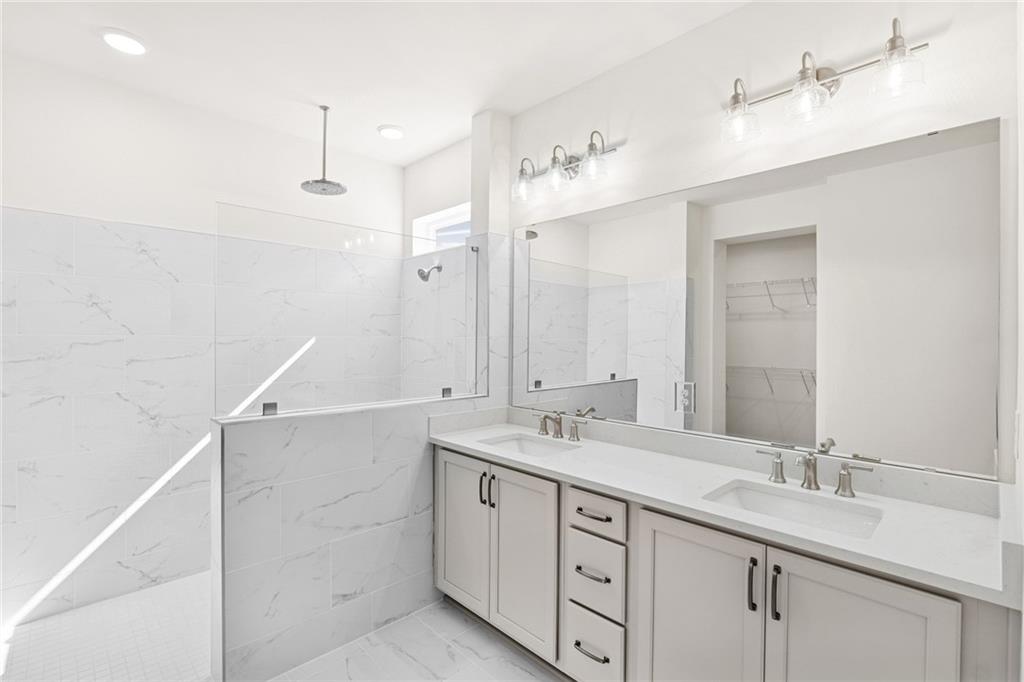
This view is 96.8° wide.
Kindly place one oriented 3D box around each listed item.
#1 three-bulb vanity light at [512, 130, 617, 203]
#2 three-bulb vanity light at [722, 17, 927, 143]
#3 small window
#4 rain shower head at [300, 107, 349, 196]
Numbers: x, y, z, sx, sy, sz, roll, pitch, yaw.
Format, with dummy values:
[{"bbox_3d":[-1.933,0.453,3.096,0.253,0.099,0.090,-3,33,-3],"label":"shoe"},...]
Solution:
[{"bbox_3d":[0.262,-0.895,2.360,0.225,0.237,0.592,0,0,-45],"label":"three-bulb vanity light"},{"bbox_3d":[1.042,-0.884,1.576,0.225,0.237,0.592,0,0,-45],"label":"three-bulb vanity light"},{"bbox_3d":[-0.449,-0.795,3.325,0.145,0.285,0.756,0,0,-45],"label":"small window"},{"bbox_3d":[-1.099,-1.132,2.678,0.254,0.473,0.254,0,0,-45],"label":"rain shower head"}]

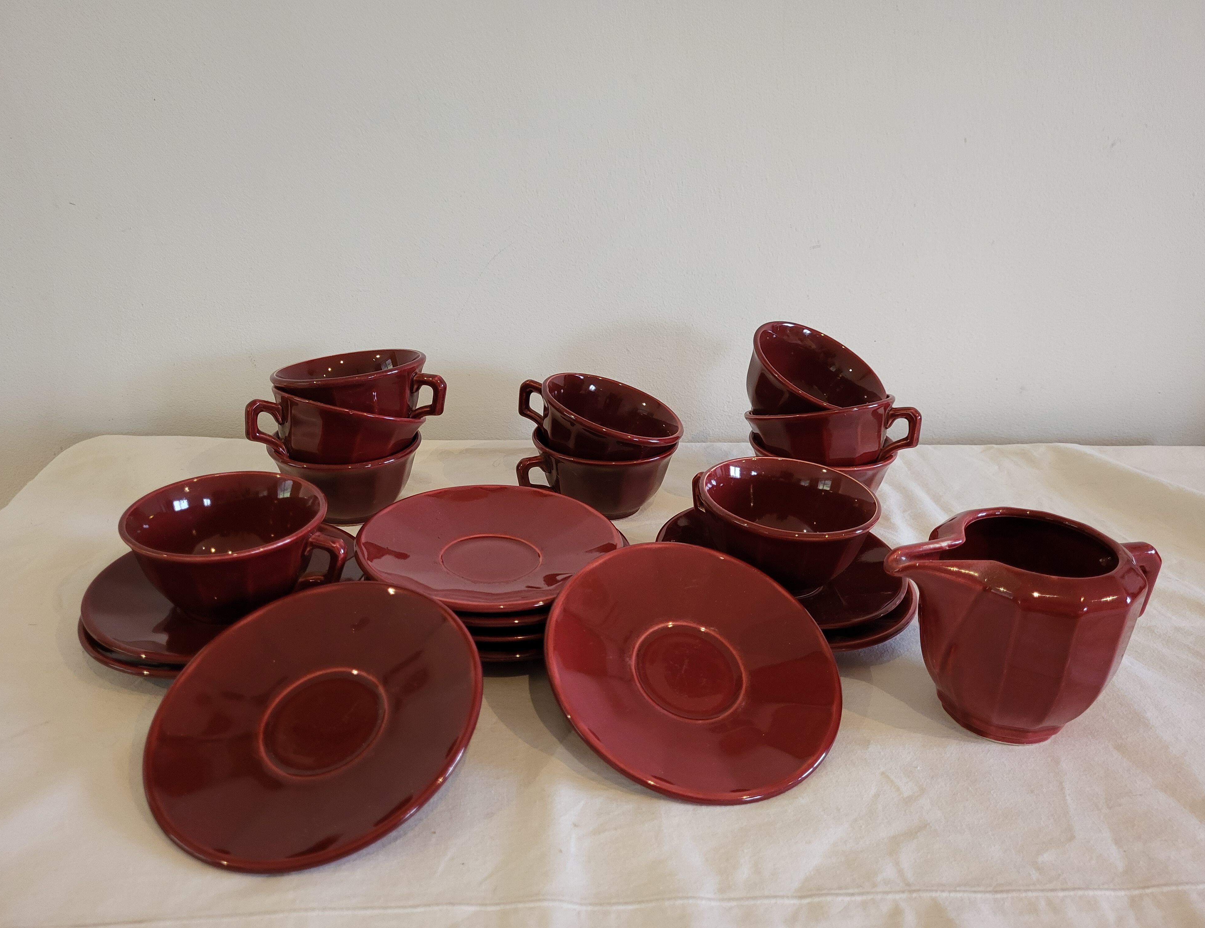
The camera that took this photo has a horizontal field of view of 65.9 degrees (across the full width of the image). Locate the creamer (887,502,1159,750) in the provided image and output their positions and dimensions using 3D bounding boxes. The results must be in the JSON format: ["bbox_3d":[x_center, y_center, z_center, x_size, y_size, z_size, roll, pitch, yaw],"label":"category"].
[{"bbox_3d":[0.199,0.081,0.451,0.148,0.094,0.091,-3,25,-13],"label":"creamer"}]

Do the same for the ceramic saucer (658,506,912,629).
[{"bbox_3d":[0.104,0.062,0.549,0.147,0.018,0.147,2,25,-1],"label":"ceramic saucer"}]

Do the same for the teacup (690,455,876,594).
[{"bbox_3d":[0.099,0.039,0.541,0.116,0.054,0.101,21,30,33],"label":"teacup"}]

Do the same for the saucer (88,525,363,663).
[{"bbox_3d":[-0.199,0.070,0.504,0.147,0.018,0.147,2,25,-1],"label":"saucer"}]

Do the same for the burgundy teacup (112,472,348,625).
[{"bbox_3d":[-0.191,0.050,0.497,0.116,0.054,0.101,6,25,7],"label":"burgundy teacup"}]

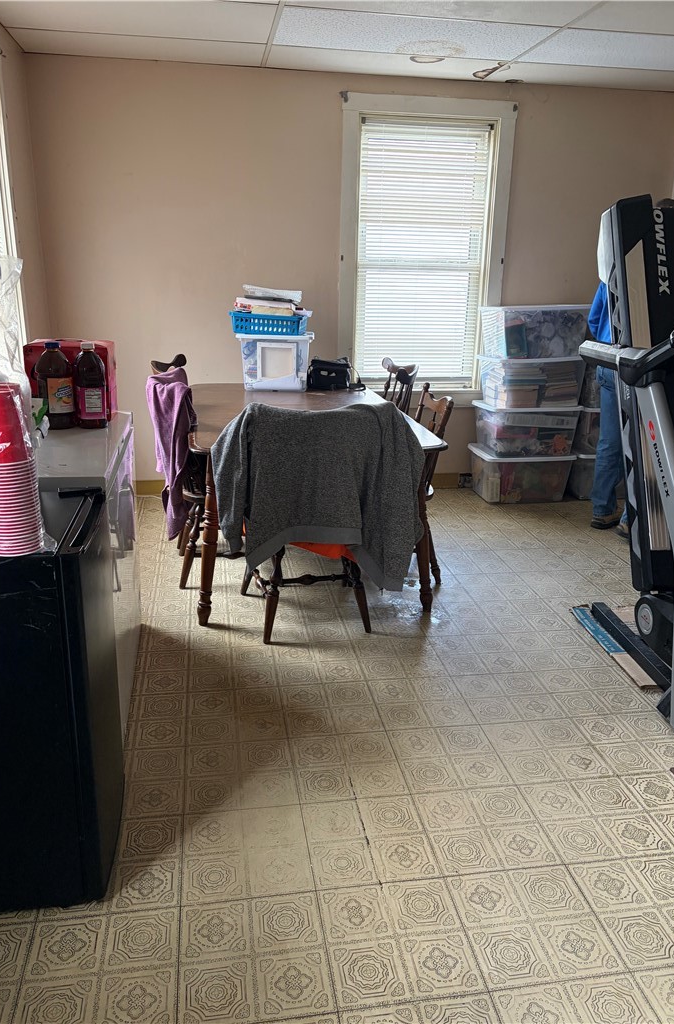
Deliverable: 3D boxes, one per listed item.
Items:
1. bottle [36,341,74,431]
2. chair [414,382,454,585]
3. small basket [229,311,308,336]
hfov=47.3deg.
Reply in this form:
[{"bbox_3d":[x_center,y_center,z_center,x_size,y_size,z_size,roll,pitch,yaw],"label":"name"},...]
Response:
[{"bbox_3d":[-0.906,-0.410,2.491,0.119,0.272,0.119,17,23,41],"label":"bottle"},{"bbox_3d":[0.232,-0.138,3.571,0.500,0.860,0.460,-2,18,-11],"label":"chair"},{"bbox_3d":[-0.350,-0.990,4.058,0.380,0.108,0.265,2,17,3],"label":"small basket"}]

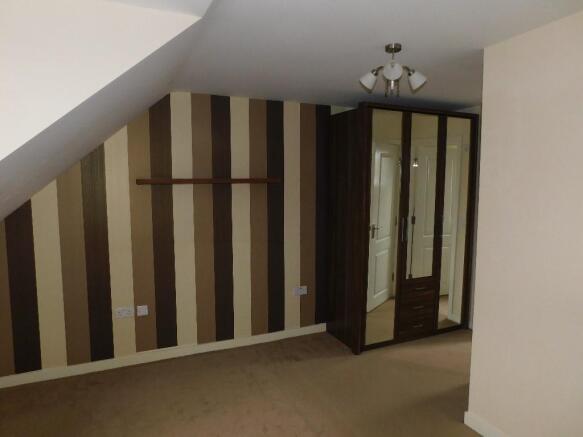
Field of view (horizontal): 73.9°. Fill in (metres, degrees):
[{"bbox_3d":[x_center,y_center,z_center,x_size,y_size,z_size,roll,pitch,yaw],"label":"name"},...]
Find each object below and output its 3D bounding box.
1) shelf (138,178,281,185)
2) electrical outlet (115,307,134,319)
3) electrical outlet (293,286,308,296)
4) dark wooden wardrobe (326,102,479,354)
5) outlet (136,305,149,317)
[{"bbox_3d":[-0.688,-0.320,3.355,1.199,0.041,0.219,-2,6,-23],"label":"shelf"},{"bbox_3d":[-1.402,0.797,3.259,0.141,0.088,0.013,-2,6,-23],"label":"electrical outlet"},{"bbox_3d":[0.093,0.736,3.903,0.145,0.086,0.013,-2,6,-23],"label":"electrical outlet"},{"bbox_3d":[1.120,0.073,3.973,1.411,2.248,0.574,-2,6,-23],"label":"dark wooden wardrobe"},{"bbox_3d":[-1.272,0.791,3.315,0.086,0.088,0.013,-2,6,-23],"label":"outlet"}]

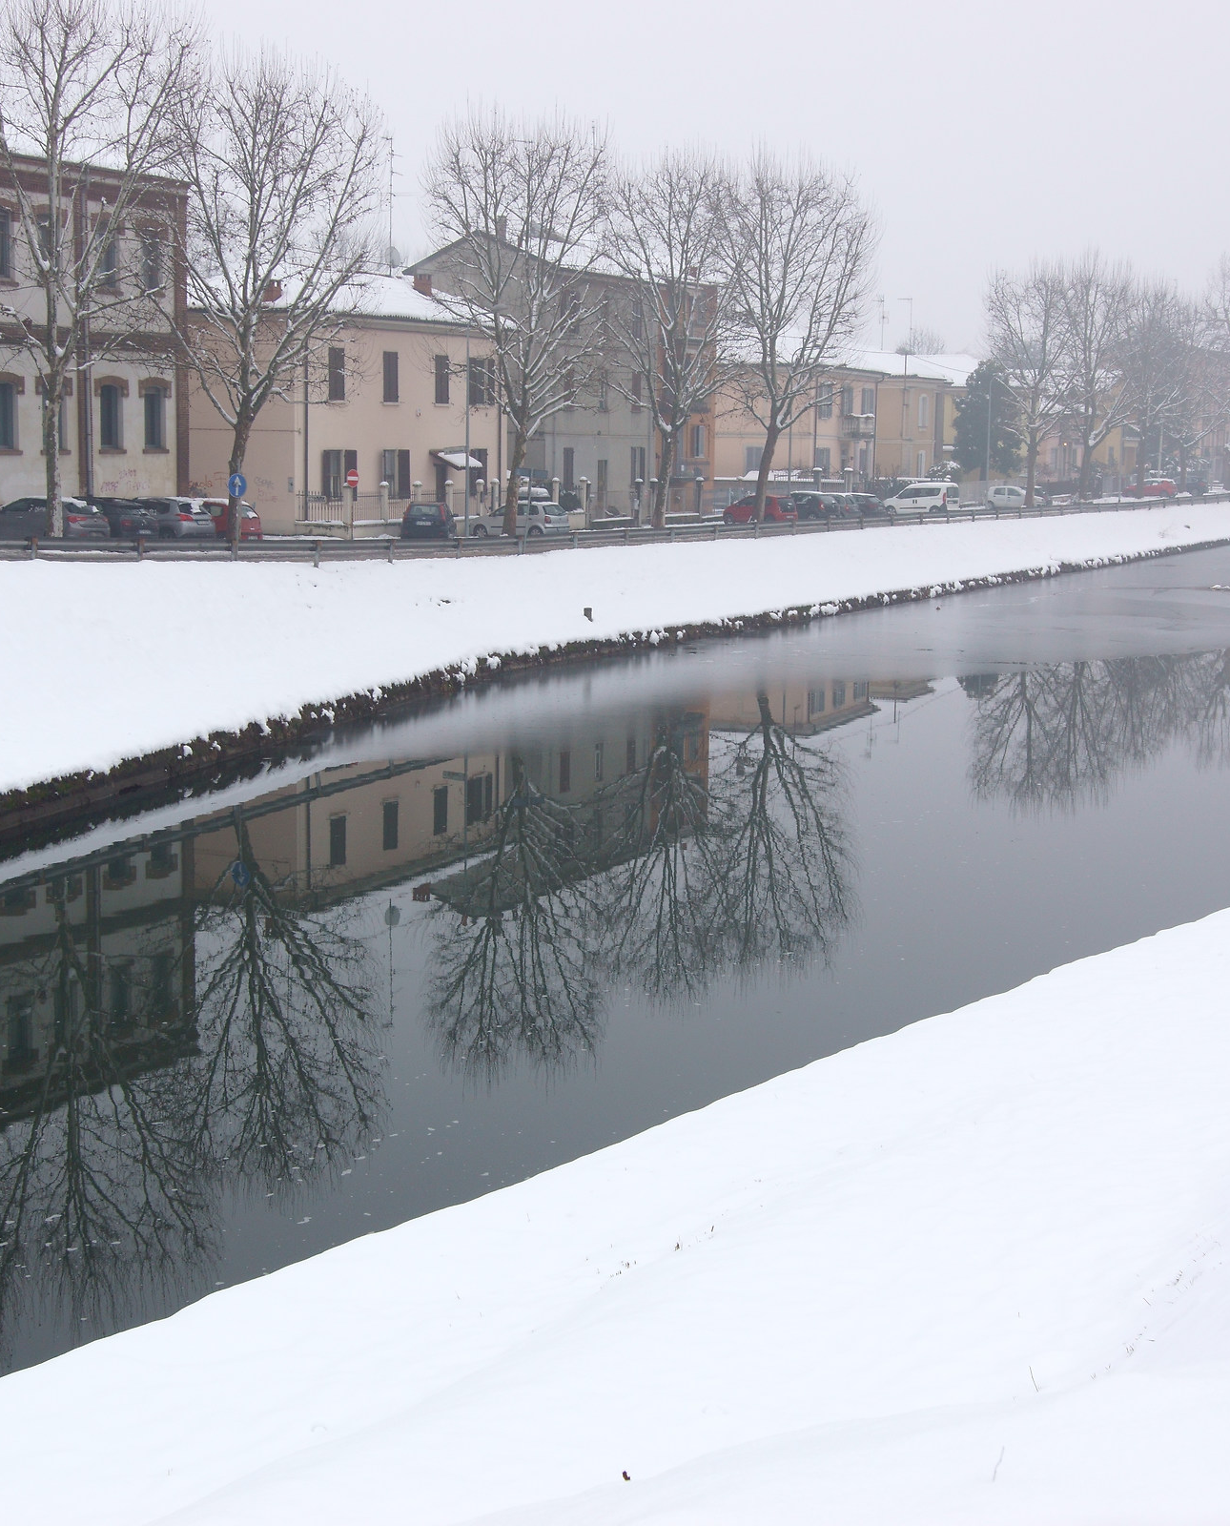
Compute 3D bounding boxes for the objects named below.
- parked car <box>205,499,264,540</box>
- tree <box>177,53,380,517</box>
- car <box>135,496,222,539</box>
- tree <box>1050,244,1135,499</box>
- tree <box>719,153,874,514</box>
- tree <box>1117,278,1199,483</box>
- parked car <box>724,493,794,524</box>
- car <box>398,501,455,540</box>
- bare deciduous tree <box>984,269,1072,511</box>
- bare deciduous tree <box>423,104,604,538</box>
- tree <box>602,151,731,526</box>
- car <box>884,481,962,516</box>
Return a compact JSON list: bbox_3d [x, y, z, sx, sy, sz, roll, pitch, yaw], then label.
[{"bbox_3d":[-13.090,-7.606,73.000,3.600,1.500,1.600,6,10,31],"label":"parked car"},{"bbox_3d":[-10.344,-13.925,69.500,6.500,15.100,6.500,0,8,-9],"label":"tree"},{"bbox_3d":[-14.395,-7.413,71.000,4.150,1.560,1.740,6,10,30],"label":"car"},{"bbox_3d":[33.775,-27.011,161.000,6.000,17.600,6.000,3,9,12],"label":"tree"},{"bbox_3d":[8.675,-19.917,109.020,7.360,17.540,7.360,1,8,4],"label":"tree"},{"bbox_3d":[41.064,-28.339,174.492,6.080,16.510,6.080,3,9,13],"label":"tree"},{"bbox_3d":[7.004,-12.053,110.000,1.640,1.480,3.550,-6,11,-40],"label":"parked car"},{"bbox_3d":[-6.686,-8.511,81.500,1.690,1.460,3.920,-1,8,-11],"label":"car"},{"bbox_3d":[26.783,-24.300,148.729,5.420,15.590,5.420,2,8,10],"label":"bare deciduous tree"},{"bbox_3d":[-3.790,-16.510,87.361,7.080,16.000,7.080,0,8,-3],"label":"bare deciduous tree"},{"bbox_3d":[2.321,-18.091,99.218,5.750,16.180,5.750,1,8,1],"label":"tree"},{"bbox_3d":[18.266,-15.613,135.949,4.390,1.860,1.830,7,10,34],"label":"car"}]

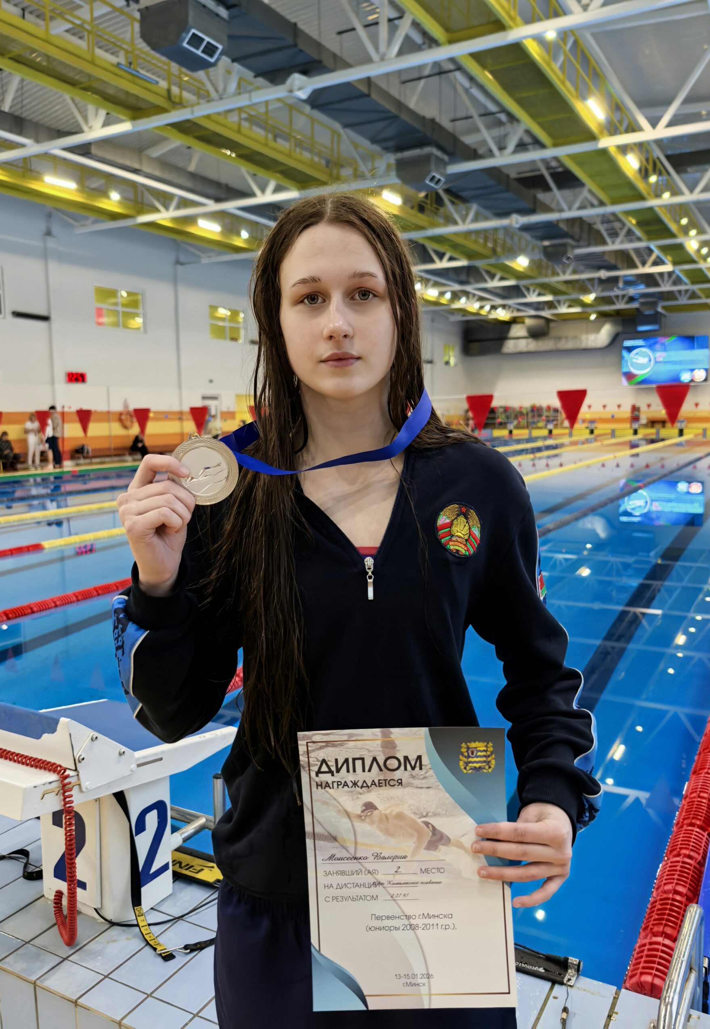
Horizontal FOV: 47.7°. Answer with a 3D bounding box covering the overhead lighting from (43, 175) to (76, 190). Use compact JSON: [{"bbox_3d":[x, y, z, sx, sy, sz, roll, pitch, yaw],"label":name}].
[{"bbox_3d":[-7.594,-8.530,20.631,0.150,0.170,1.050,3,8,29],"label":"overhead lighting"}]

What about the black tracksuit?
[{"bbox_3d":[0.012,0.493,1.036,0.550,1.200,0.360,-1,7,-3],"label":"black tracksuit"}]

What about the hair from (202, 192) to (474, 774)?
[{"bbox_3d":[-0.013,-0.047,1.002,0.310,0.690,0.250,-1,7,-1],"label":"hair"}]

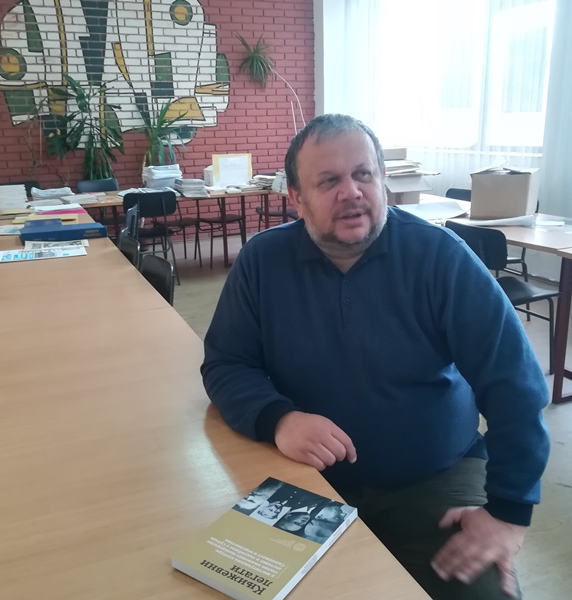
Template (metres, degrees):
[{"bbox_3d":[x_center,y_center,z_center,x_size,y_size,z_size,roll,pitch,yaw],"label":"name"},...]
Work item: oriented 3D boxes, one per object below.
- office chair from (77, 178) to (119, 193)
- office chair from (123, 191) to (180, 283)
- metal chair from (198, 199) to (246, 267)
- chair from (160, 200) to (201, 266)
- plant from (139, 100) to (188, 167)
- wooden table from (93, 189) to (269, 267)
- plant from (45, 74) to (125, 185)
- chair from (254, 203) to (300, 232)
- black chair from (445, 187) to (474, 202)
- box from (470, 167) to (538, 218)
[{"bbox_3d":[-1.802,-0.762,6.037,0.430,0.820,0.520,-8,17,-23],"label":"office chair"},{"bbox_3d":[-1.177,-0.535,5.179,0.435,0.830,0.540,-8,17,-23],"label":"office chair"},{"bbox_3d":[-0.667,-0.771,5.974,0.440,0.820,0.530,-9,18,-24],"label":"metal chair"},{"bbox_3d":[-1.096,-0.727,5.857,0.440,0.820,0.530,-8,17,-23],"label":"chair"},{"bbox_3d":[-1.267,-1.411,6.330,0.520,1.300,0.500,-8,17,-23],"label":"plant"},{"bbox_3d":[-1.029,-0.614,5.583,1.630,0.750,0.840,-9,18,-25],"label":"wooden table"},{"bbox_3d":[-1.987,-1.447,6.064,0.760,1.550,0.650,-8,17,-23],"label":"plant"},{"bbox_3d":[-0.075,-0.920,6.440,0.440,0.820,0.520,-8,17,-23],"label":"chair"},{"bbox_3d":[1.366,-0.490,4.895,0.520,0.810,0.430,-8,17,-23],"label":"black chair"},{"bbox_3d":[1.361,-0.660,3.739,0.325,0.275,0.420,7,18,27],"label":"box"}]

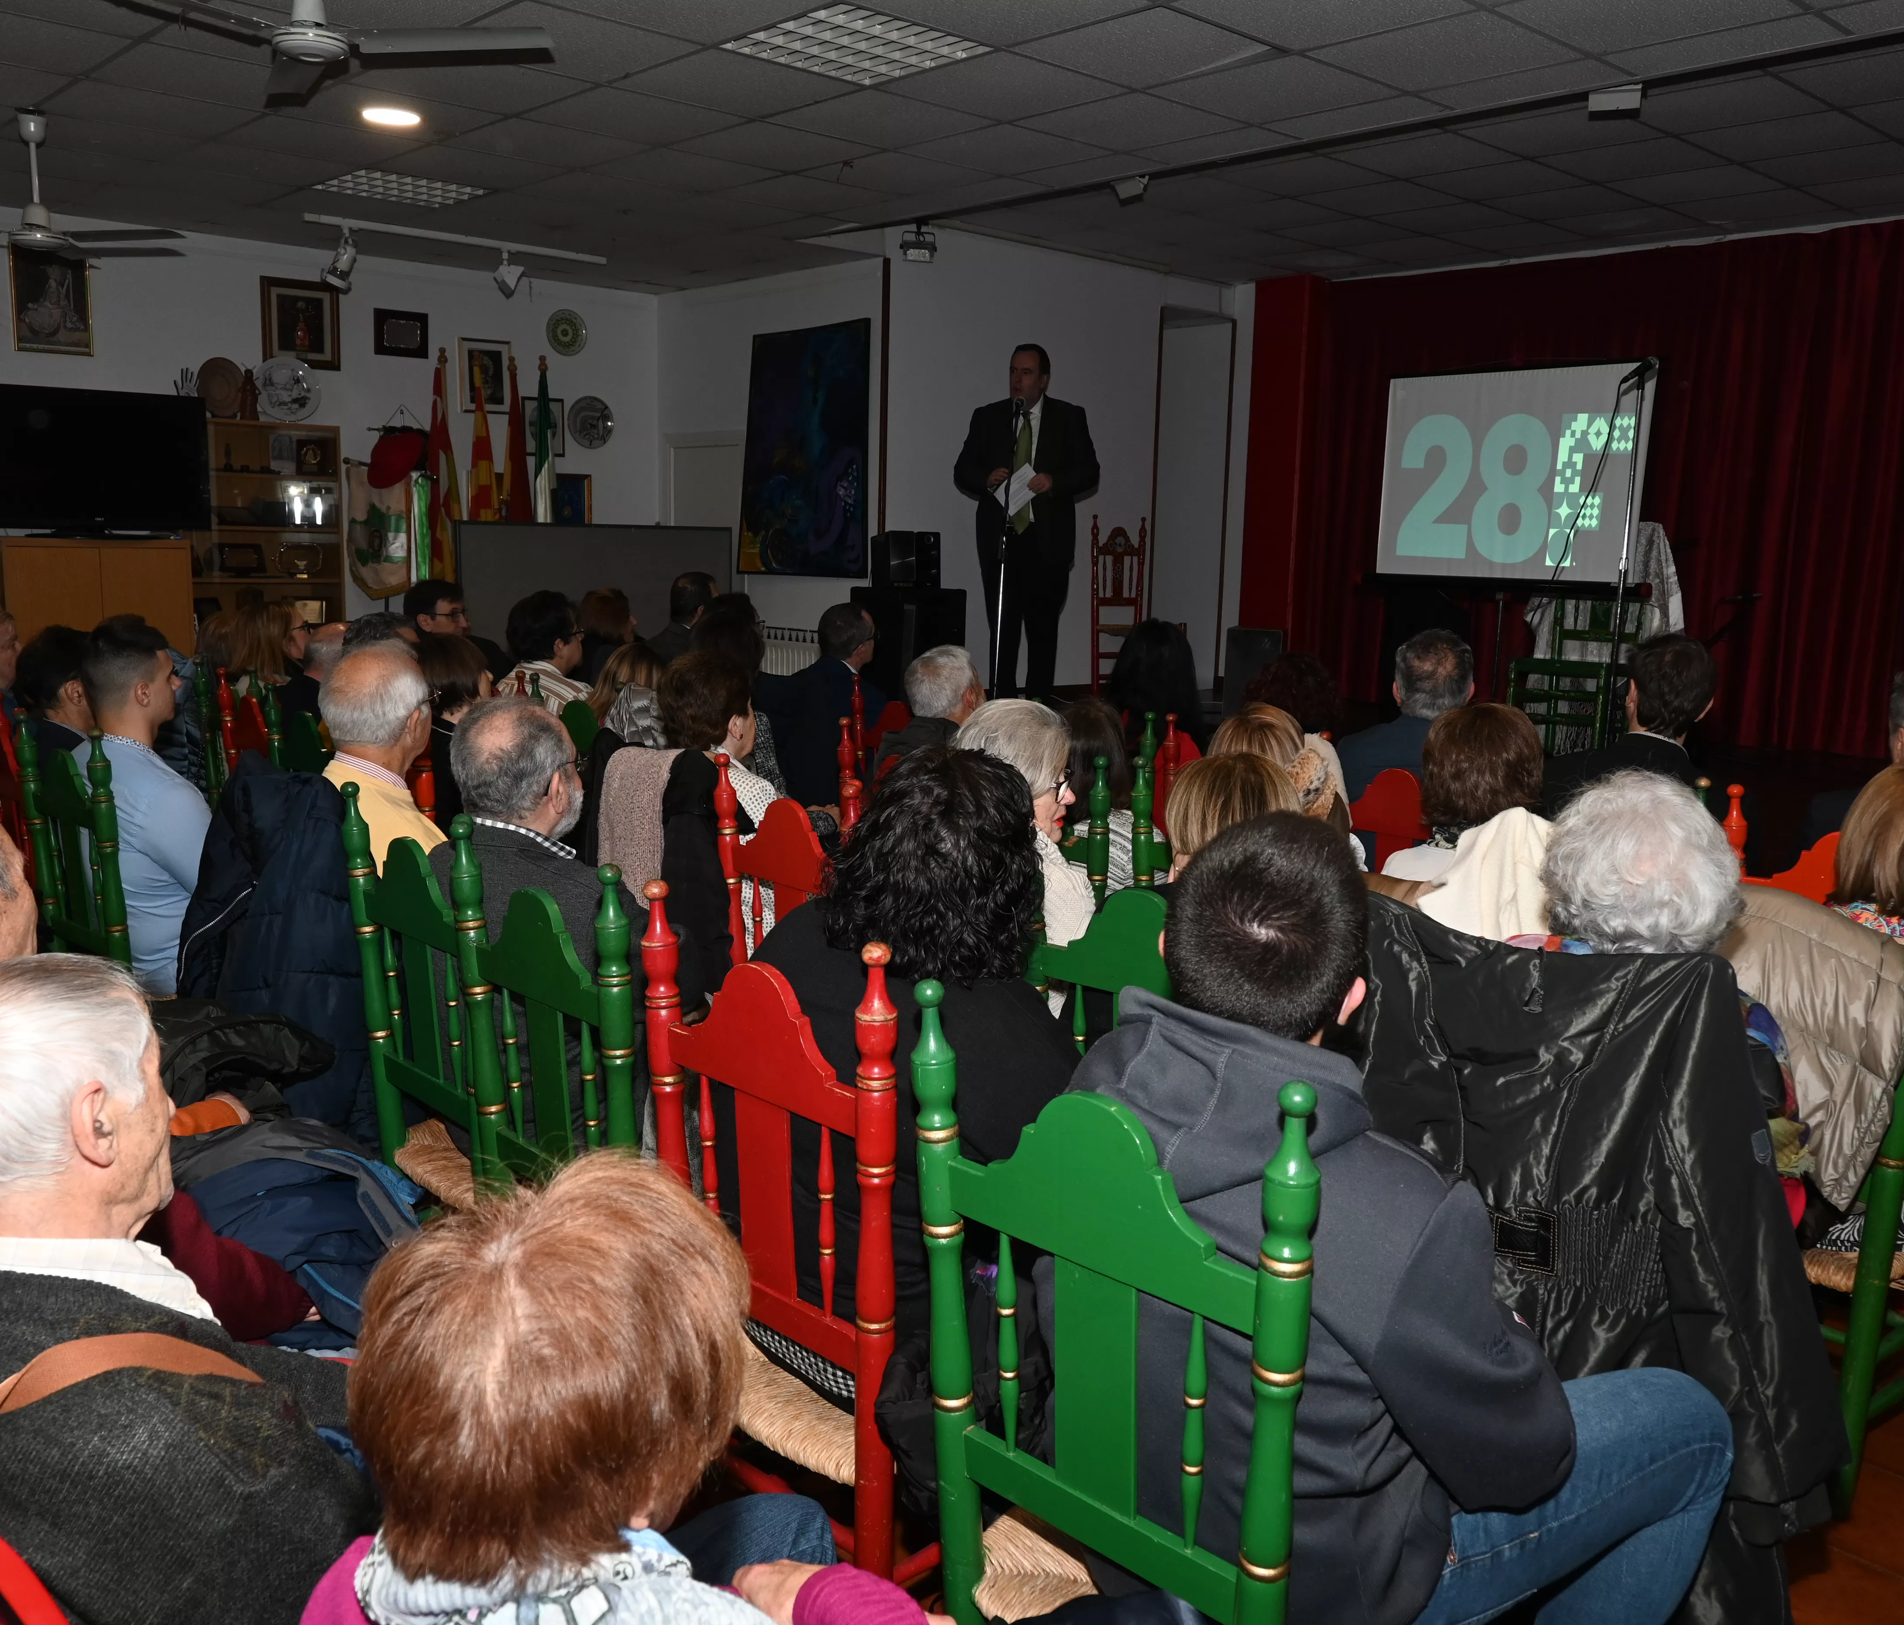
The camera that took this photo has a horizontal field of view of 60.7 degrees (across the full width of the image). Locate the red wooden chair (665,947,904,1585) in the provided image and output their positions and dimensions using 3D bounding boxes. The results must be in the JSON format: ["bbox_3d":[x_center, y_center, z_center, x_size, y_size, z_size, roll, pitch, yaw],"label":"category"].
[{"bbox_3d":[-0.097,0.636,2.189,0.467,1.091,0.490,-8,13,-43],"label":"red wooden chair"}]

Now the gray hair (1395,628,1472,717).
[{"bbox_3d":[1.168,-0.332,3.930,0.178,0.215,0.200,4,10,18],"label":"gray hair"}]

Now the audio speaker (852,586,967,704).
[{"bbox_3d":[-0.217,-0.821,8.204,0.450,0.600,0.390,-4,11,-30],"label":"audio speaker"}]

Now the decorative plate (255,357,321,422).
[{"bbox_3d":[-3.337,-2.132,8.188,0.322,0.322,0.035,-7,2,-40],"label":"decorative plate"}]

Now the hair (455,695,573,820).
[{"bbox_3d":[-0.678,-0.086,2.520,0.165,0.185,0.185,7,11,30],"label":"hair"}]

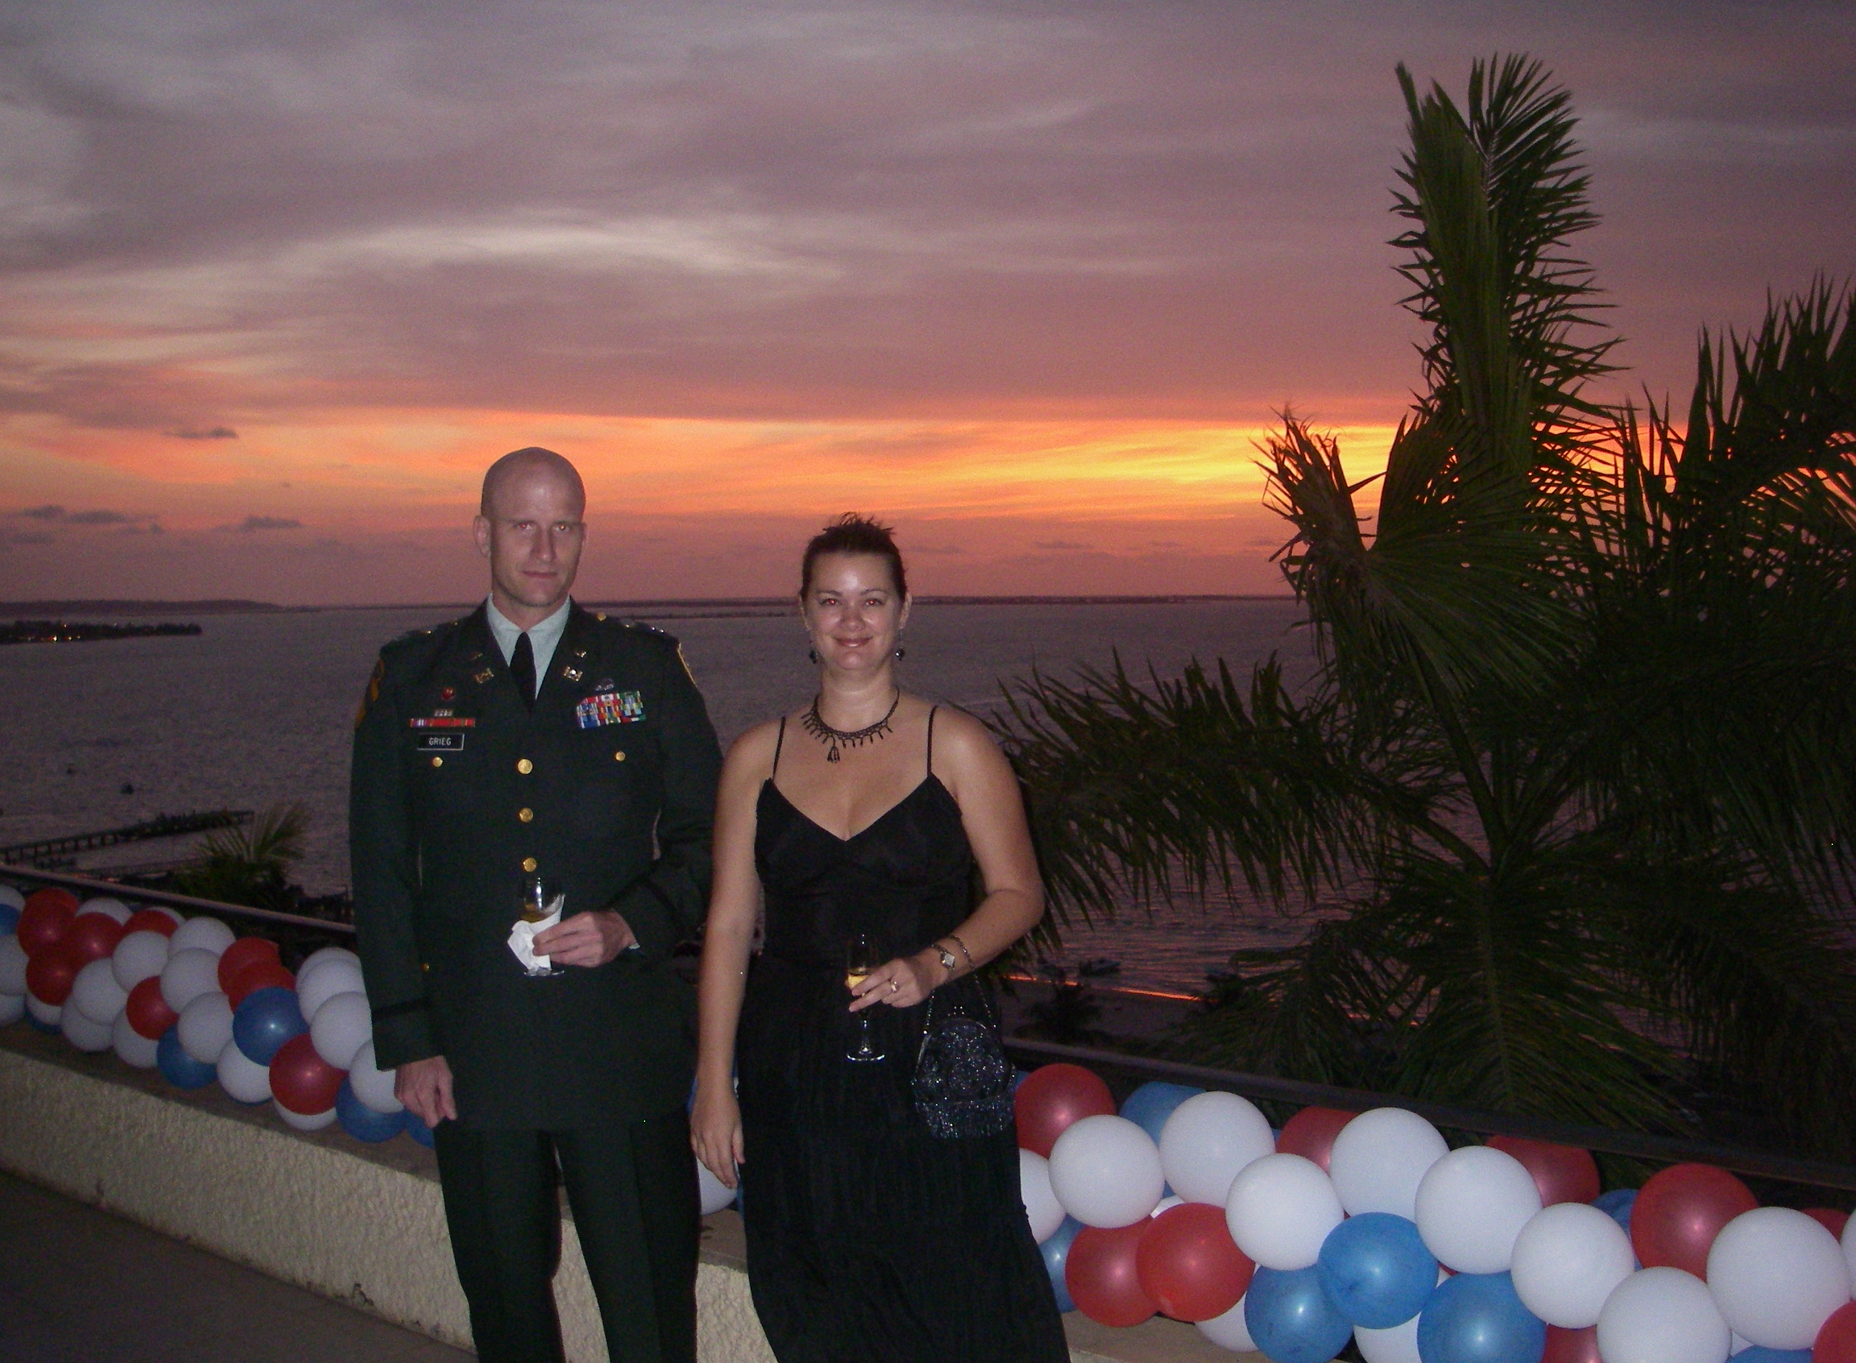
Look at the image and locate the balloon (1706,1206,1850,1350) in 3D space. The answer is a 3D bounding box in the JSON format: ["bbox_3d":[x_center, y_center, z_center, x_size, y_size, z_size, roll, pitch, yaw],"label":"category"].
[{"bbox_3d":[1.156,0.811,2.770,0.195,0.203,0.195,-1,2,0],"label":"balloon"}]

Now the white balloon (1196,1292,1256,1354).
[{"bbox_3d":[0.493,0.931,3.095,0.178,0.186,0.182,1,3,41],"label":"white balloon"}]

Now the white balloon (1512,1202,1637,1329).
[{"bbox_3d":[0.866,0.783,2.732,0.167,0.174,0.171,1,3,41],"label":"white balloon"}]

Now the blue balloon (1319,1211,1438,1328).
[{"bbox_3d":[0.668,0.872,3.022,0.176,0.180,0.180,-1,2,0],"label":"blue balloon"}]

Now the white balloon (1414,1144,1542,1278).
[{"bbox_3d":[0.750,0.720,2.774,0.175,0.182,0.179,1,3,41],"label":"white balloon"}]

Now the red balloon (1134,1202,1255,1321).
[{"bbox_3d":[0.430,0.929,3.260,0.190,0.198,0.190,-1,2,0],"label":"red balloon"}]

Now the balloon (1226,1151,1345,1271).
[{"bbox_3d":[0.521,0.772,2.970,0.174,0.181,0.178,-1,2,0],"label":"balloon"}]

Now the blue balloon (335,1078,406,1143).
[{"bbox_3d":[-1.301,0.999,4.780,0.170,0.177,0.170,-1,2,0],"label":"blue balloon"}]

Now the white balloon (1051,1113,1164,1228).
[{"bbox_3d":[0.277,0.755,3.144,0.180,0.187,0.183,-1,2,0],"label":"white balloon"}]

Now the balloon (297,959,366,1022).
[{"bbox_3d":[-1.443,0.769,4.970,0.182,0.189,0.182,-1,2,0],"label":"balloon"}]

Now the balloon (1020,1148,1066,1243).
[{"bbox_3d":[0.150,0.884,3.475,0.177,0.180,0.180,1,3,41],"label":"balloon"}]

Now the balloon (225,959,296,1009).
[{"bbox_3d":[-1.628,0.770,4.984,0.174,0.181,0.177,1,3,41],"label":"balloon"}]

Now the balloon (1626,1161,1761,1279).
[{"bbox_3d":[1.104,0.787,2.930,0.187,0.194,0.187,-1,2,0],"label":"balloon"}]

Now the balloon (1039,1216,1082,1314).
[{"bbox_3d":[0.224,0.996,3.520,0.190,0.198,0.190,-1,2,0],"label":"balloon"}]

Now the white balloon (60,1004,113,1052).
[{"bbox_3d":[-2.336,0.950,5.694,0.169,0.175,0.172,1,3,41],"label":"white balloon"}]

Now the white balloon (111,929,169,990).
[{"bbox_3d":[-2.140,0.761,5.554,0.174,0.177,0.177,1,3,41],"label":"white balloon"}]

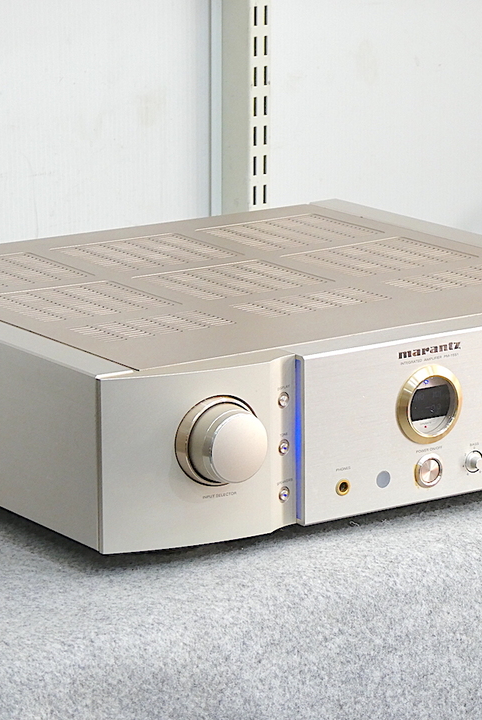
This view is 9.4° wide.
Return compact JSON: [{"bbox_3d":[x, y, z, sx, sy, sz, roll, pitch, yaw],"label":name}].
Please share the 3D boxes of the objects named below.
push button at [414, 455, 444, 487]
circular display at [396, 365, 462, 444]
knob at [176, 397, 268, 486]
[{"bbox_3d":[0.114,0.067,1.769,0.022,0.022,0.005,-9,17,-34],"label":"push button"},{"bbox_3d":[0.114,0.027,1.759,0.049,0.049,0.006,-9,17,-34],"label":"circular display"},{"bbox_3d":[-0.007,0.048,1.672,0.052,0.052,0.024,-9,17,-34],"label":"knob"}]

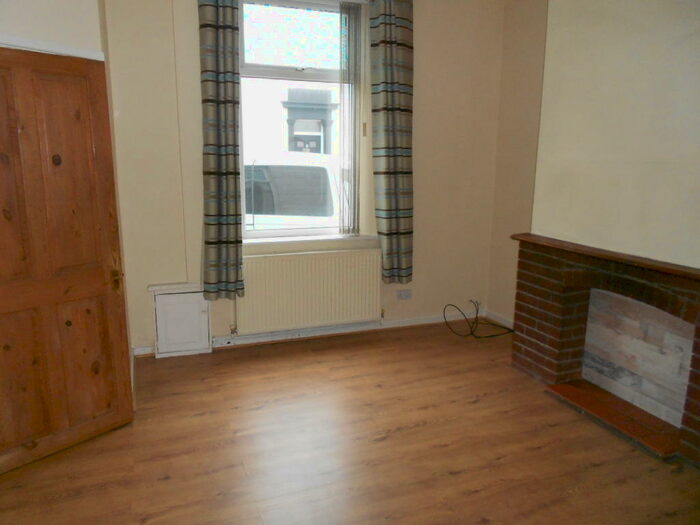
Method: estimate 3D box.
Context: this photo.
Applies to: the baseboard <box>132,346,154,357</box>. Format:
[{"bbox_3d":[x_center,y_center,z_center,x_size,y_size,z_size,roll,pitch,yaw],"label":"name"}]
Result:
[{"bbox_3d":[-1.530,0.655,3.906,0.146,0.063,0.020,-4,12,-21],"label":"baseboard"}]

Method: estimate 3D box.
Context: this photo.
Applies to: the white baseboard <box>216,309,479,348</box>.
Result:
[{"bbox_3d":[0.076,0.548,4.503,2.428,0.067,0.020,-4,12,-21],"label":"white baseboard"}]

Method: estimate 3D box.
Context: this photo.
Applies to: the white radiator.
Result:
[{"bbox_3d":[-0.318,0.221,4.236,1.184,0.614,0.085,-4,12,-21],"label":"white radiator"}]

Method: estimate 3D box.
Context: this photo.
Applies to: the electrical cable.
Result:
[{"bbox_3d":[1.100,0.470,4.517,0.576,0.248,0.358,-4,12,-21],"label":"electrical cable"}]

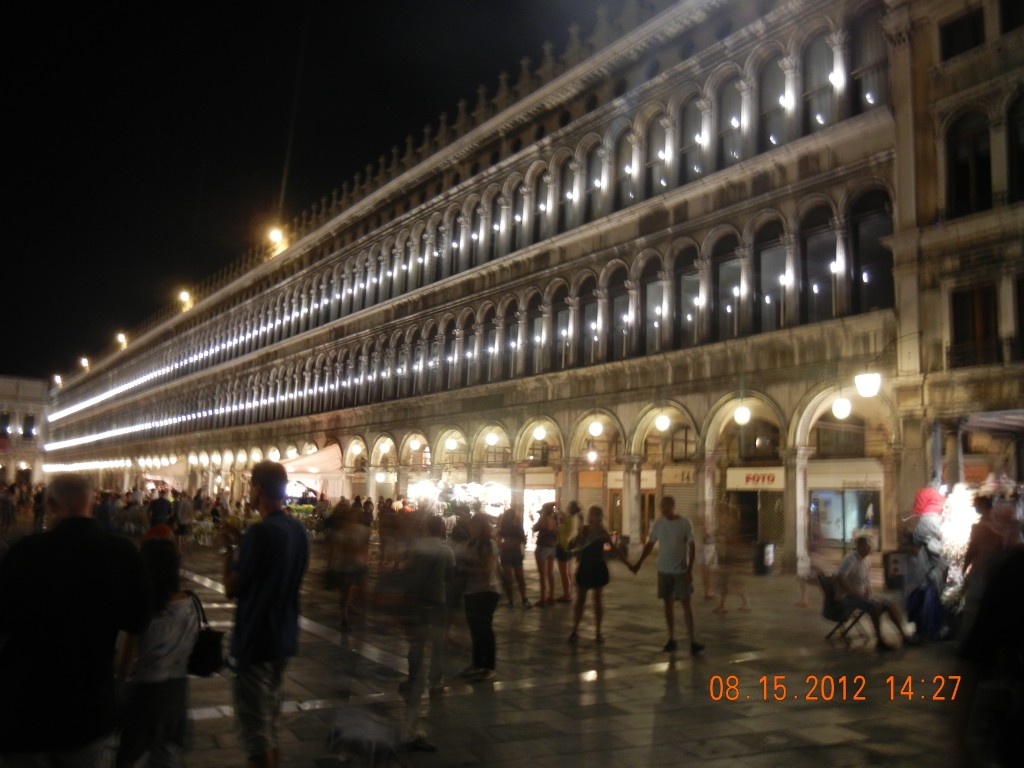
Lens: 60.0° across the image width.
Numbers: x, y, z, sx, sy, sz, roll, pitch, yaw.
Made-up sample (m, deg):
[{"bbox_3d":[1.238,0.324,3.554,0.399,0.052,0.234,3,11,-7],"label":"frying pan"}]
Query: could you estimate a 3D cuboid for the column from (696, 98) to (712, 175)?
[{"bbox_3d":[5.613,-7.236,25.934,0.360,2.430,0.360,2,-8,0],"label":"column"}]

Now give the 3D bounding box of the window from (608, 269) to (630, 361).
[{"bbox_3d":[3.413,-2.246,28.520,0.260,2.970,1.070,7,-10,-34],"label":"window"}]

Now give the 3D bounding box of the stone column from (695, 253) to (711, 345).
[{"bbox_3d":[5.518,-2.384,25.314,0.360,2.560,0.360,7,-10,-34],"label":"stone column"}]

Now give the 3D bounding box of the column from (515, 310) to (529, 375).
[{"bbox_3d":[0.347,-1.463,32.936,0.383,2.617,0.383,7,-10,-34],"label":"column"}]

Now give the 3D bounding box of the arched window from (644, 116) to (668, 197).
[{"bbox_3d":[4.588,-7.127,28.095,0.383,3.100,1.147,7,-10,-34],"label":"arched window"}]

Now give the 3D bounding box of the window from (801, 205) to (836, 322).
[{"bbox_3d":[7.689,-2.979,22.280,0.260,2.970,1.070,7,-10,-34],"label":"window"}]

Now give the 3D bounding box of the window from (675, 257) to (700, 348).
[{"bbox_3d":[5.200,-2.437,26.019,0.300,2.800,1.120,8,-10,-34],"label":"window"}]

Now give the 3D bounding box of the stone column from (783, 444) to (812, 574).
[{"bbox_3d":[6.993,3.106,21.795,0.520,3.130,0.500,7,-10,-34],"label":"stone column"}]

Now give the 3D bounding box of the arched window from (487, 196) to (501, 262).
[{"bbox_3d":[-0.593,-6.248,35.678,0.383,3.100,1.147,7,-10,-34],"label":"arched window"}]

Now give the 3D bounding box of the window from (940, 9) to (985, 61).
[{"bbox_3d":[9.943,-7.700,19.568,0.200,0.887,0.981,7,-10,-34],"label":"window"}]

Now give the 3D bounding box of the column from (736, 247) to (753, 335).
[{"bbox_3d":[6.459,-2.545,24.560,0.394,2.626,0.394,8,-10,-34],"label":"column"}]

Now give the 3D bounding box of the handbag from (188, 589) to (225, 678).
[{"bbox_3d":[-1.312,1.068,3.800,0.130,0.370,0.240,3,-8,-3],"label":"handbag"}]

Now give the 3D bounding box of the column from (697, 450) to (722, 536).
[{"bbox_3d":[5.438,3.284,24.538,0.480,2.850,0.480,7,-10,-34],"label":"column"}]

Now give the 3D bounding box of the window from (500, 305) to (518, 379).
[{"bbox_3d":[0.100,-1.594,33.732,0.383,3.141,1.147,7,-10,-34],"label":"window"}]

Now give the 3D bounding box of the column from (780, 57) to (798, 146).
[{"bbox_3d":[7.387,-7.459,23.568,0.383,2.698,0.383,7,-10,-34],"label":"column"}]

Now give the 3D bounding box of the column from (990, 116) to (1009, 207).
[{"bbox_3d":[10.130,-4.617,18.422,0.280,1.960,0.310,8,-10,-34],"label":"column"}]

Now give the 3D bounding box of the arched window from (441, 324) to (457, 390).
[{"bbox_3d":[-2.616,-1.224,37.950,0.323,3.030,1.071,8,-10,-34],"label":"arched window"}]

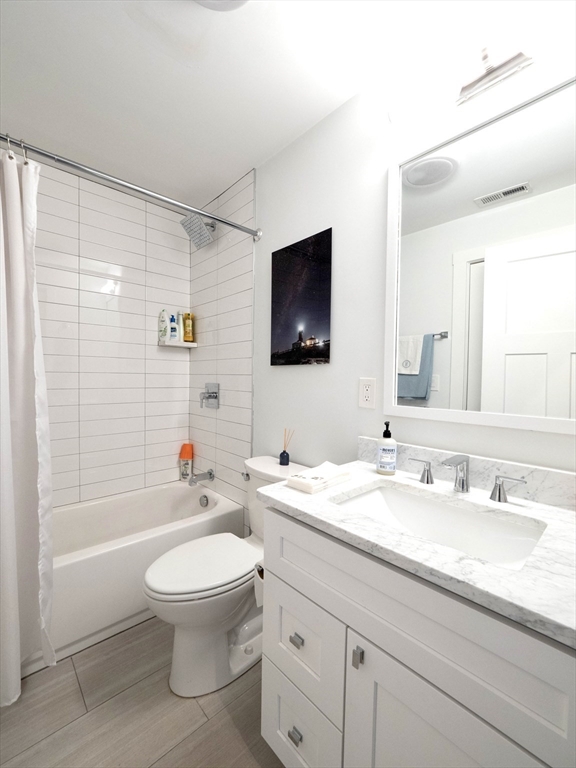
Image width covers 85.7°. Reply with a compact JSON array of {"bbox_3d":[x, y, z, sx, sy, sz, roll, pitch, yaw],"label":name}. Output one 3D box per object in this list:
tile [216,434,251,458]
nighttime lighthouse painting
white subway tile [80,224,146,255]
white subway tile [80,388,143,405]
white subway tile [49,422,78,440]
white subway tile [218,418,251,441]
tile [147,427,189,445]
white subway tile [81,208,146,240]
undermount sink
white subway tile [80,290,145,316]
[{"bbox_3d":[-0.354,0.406,2.020,0.010,0.101,0.407,-1,2,-43],"label":"tile"},{"bbox_3d":[0.061,-0.402,1.562,0.020,0.613,0.415,-1,2,-43],"label":"nighttime lighthouse painting"},{"bbox_3d":[-1.159,-0.957,2.084,0.401,0.101,0.010,-1,2,-43],"label":"white subway tile"},{"bbox_3d":[-1.174,0.080,2.100,0.398,0.102,0.010,-1,2,-43],"label":"white subway tile"},{"bbox_3d":[-1.472,0.290,1.830,0.405,0.102,0.010,-1,2,-43],"label":"white subway tile"},{"bbox_3d":[-0.356,0.302,2.021,0.010,0.100,0.405,-1,2,-43],"label":"white subway tile"},{"bbox_3d":[-0.909,0.392,2.372,0.332,0.101,0.010,-1,2,-43],"label":"tile"},{"bbox_3d":[-1.158,-1.058,2.067,0.398,0.102,0.010,-1,2,-43],"label":"white subway tile"},{"bbox_3d":[0.378,0.436,0.826,0.317,0.149,0.456,-1,2,-43],"label":"undermount sink"},{"bbox_3d":[-1.153,-0.534,2.071,0.396,0.101,0.012,-1,2,-43],"label":"white subway tile"}]

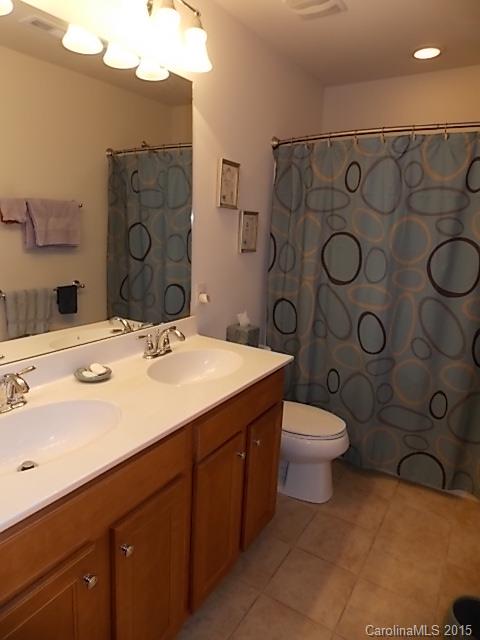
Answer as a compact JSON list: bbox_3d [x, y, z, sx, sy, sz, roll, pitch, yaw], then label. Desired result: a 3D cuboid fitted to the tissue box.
[{"bbox_3d":[0.022,0.116,2.410,0.134,0.145,0.129,10,15,30],"label":"tissue box"}]

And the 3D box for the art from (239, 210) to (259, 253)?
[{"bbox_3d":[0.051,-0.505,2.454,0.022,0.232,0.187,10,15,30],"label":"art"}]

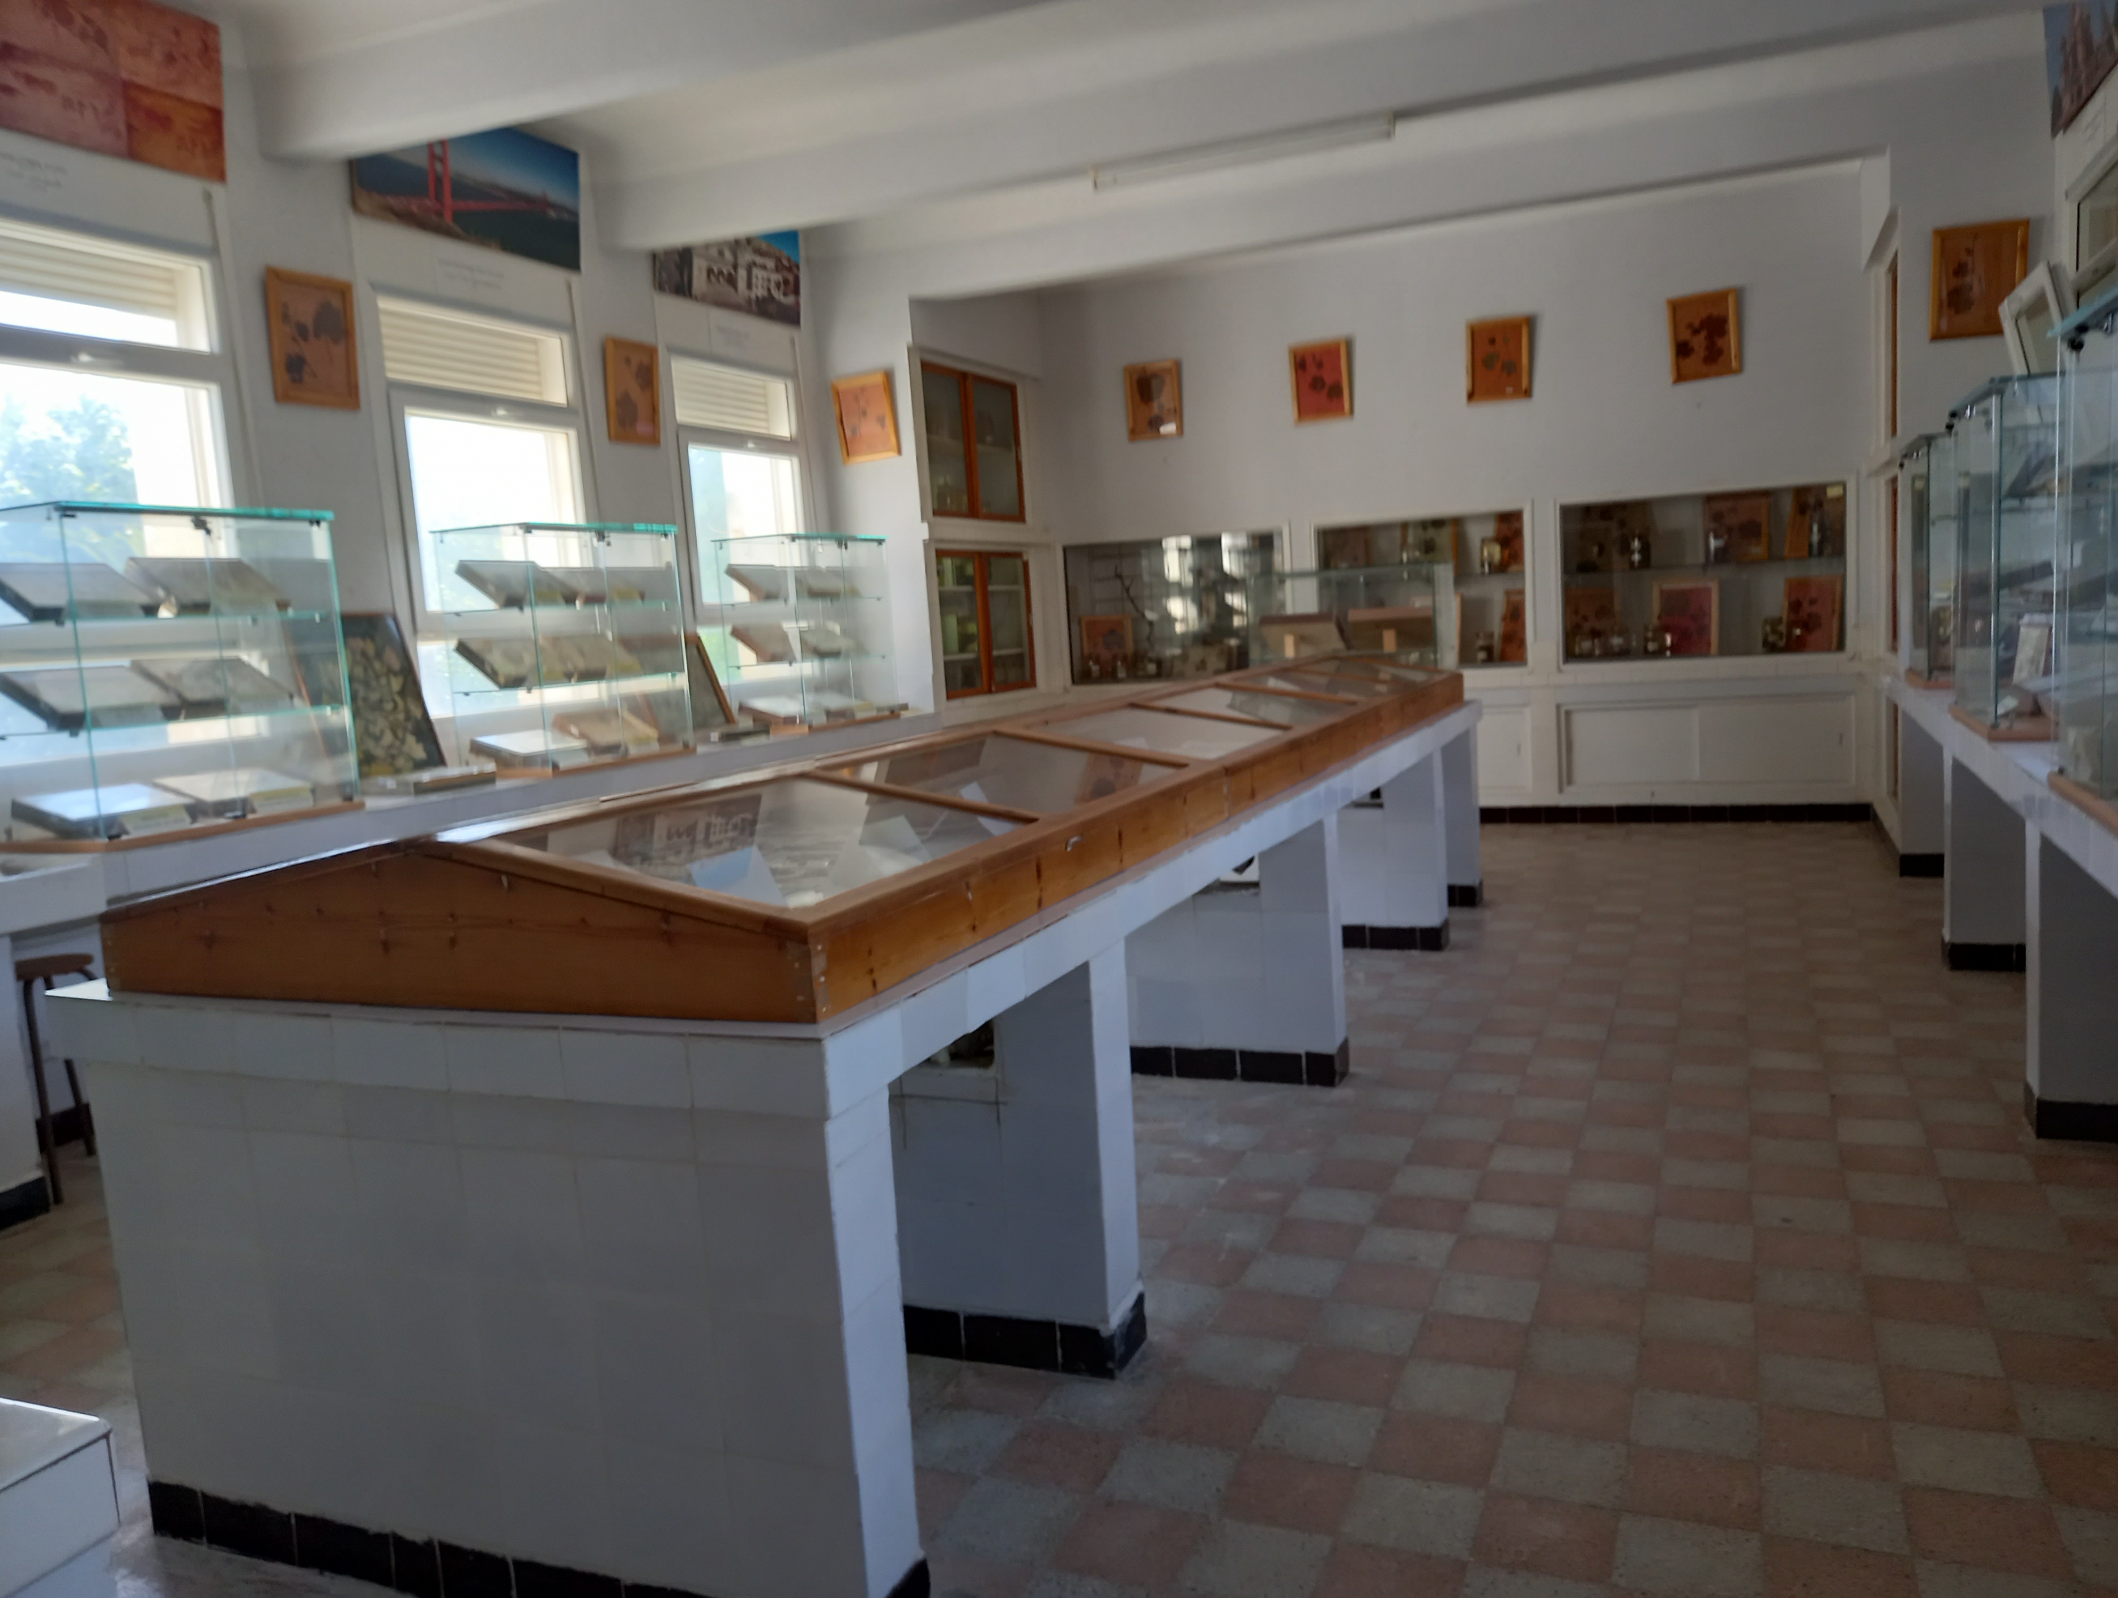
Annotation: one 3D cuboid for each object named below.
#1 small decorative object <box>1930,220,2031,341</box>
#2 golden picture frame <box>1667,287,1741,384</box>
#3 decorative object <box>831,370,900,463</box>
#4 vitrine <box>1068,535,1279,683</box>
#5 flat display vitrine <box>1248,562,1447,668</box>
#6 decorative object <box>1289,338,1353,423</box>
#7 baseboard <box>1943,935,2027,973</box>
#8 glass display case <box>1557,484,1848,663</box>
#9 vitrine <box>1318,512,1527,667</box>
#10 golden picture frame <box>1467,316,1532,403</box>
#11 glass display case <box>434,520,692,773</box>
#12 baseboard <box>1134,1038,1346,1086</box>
[{"bbox_3d":[3.953,-2.223,6.607,0.357,0.467,0.035,-1,7,24],"label":"small decorative object"},{"bbox_3d":[3.610,-2.583,8.600,0.358,0.461,0.035,-4,9,24],"label":"golden picture frame"},{"bbox_3d":[-1.105,-2.186,8.835,0.372,0.480,0.035,-7,5,24],"label":"decorative object"},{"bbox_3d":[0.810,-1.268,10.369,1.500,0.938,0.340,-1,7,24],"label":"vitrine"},{"bbox_3d":[1.339,-0.723,7.005,0.840,0.620,0.460,-1,7,24],"label":"flat display vitrine"},{"bbox_3d":[1.616,-2.561,9.474,0.359,0.469,0.035,-3,9,24],"label":"decorative object"},{"bbox_3d":[3.279,0.543,5.392,0.300,0.095,0.160,-1,7,24],"label":"baseboard"},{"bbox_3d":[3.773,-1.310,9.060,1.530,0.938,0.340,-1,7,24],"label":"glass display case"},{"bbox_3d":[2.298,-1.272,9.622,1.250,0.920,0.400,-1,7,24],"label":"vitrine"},{"bbox_3d":[2.587,-2.574,9.047,0.363,0.462,0.035,0,10,24],"label":"golden picture frame"},{"bbox_3d":[-2.113,-0.648,6.675,0.500,1.020,0.960,-1,7,24],"label":"glass display case"},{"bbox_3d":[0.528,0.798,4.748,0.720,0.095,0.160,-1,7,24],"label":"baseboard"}]

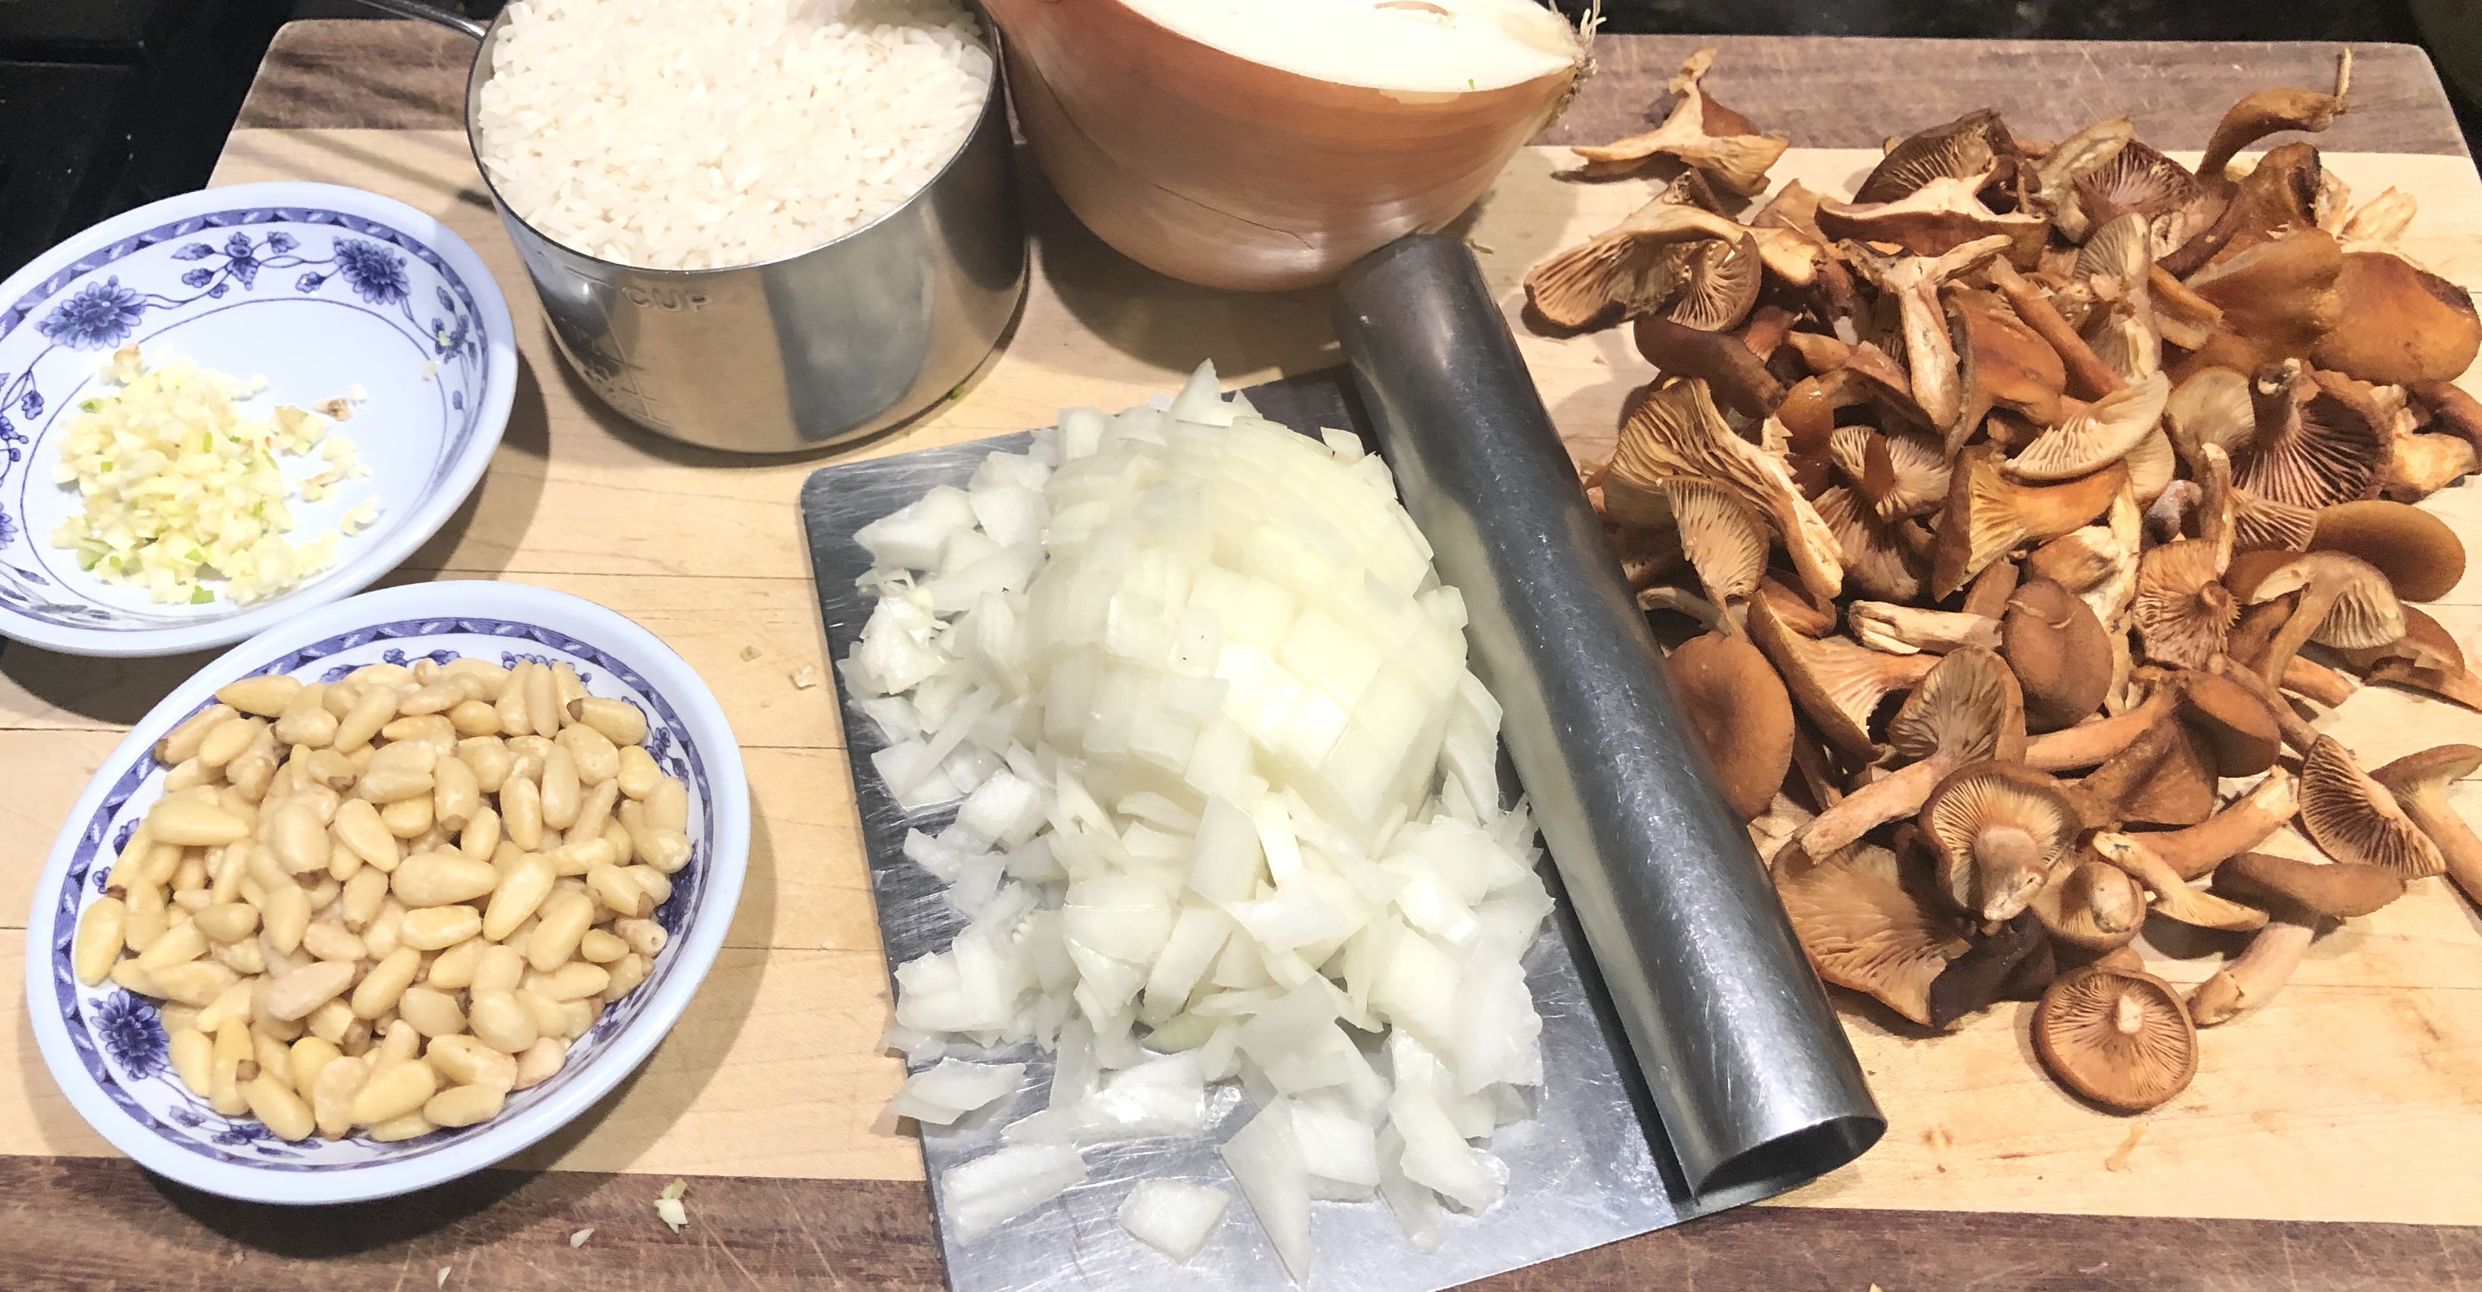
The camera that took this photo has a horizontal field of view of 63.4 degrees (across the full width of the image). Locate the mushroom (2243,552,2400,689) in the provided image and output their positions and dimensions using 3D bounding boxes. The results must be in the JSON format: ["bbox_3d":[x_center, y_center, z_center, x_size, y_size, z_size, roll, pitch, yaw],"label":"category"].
[{"bbox_3d":[0.159,-0.004,0.295,0.022,0.016,0.022,25,72,0],"label":"mushroom"}]

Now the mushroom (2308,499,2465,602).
[{"bbox_3d":[0.173,-0.015,0.304,0.023,0.011,0.018,15,44,12],"label":"mushroom"}]

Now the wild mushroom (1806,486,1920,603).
[{"bbox_3d":[0.095,-0.015,0.305,0.020,0.014,0.019,-1,75,6],"label":"wild mushroom"}]

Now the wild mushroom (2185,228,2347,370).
[{"bbox_3d":[0.163,-0.055,0.320,0.025,0.017,0.021,8,55,-12],"label":"wild mushroom"}]

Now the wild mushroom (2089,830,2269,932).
[{"bbox_3d":[0.130,0.032,0.278,0.017,0.010,0.020,-42,102,0],"label":"wild mushroom"}]

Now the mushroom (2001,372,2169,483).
[{"bbox_3d":[0.126,-0.033,0.299,0.026,0.010,0.017,-31,24,0],"label":"mushroom"}]

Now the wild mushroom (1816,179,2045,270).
[{"bbox_3d":[0.113,-0.069,0.329,0.037,0.014,0.017,8,17,2],"label":"wild mushroom"}]

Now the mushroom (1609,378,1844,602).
[{"bbox_3d":[0.074,-0.024,0.306,0.040,0.018,0.027,40,90,18],"label":"mushroom"}]

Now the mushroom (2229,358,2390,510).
[{"bbox_3d":[0.162,-0.032,0.304,0.023,0.016,0.022,-4,59,6],"label":"mushroom"}]

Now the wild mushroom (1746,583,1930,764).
[{"bbox_3d":[0.086,0.004,0.291,0.028,0.021,0.028,-27,96,22],"label":"wild mushroom"}]

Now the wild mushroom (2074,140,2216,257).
[{"bbox_3d":[0.150,-0.074,0.334,0.023,0.013,0.019,-2,69,5],"label":"wild mushroom"}]

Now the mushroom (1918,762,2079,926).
[{"bbox_3d":[0.103,0.027,0.275,0.021,0.021,0.019,7,23,16],"label":"mushroom"}]

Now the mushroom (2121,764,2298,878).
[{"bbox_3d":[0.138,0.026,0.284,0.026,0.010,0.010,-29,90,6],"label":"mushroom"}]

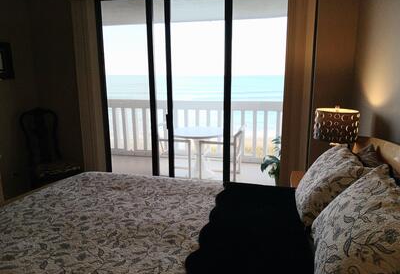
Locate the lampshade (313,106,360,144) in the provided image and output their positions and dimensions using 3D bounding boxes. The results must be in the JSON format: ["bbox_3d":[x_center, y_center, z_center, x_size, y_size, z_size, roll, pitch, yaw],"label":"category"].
[{"bbox_3d":[1.194,-0.107,2.723,0.360,0.260,0.360,2,11,11],"label":"lampshade"}]

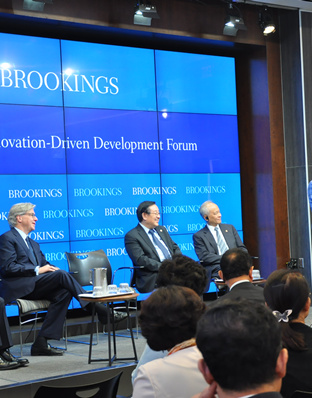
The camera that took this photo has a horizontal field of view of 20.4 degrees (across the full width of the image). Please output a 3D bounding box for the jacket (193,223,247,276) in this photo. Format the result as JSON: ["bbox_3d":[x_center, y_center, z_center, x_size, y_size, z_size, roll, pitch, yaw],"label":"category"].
[{"bbox_3d":[0.681,0.564,9.211,0.540,0.620,0.460,-2,-2,-32],"label":"jacket"}]

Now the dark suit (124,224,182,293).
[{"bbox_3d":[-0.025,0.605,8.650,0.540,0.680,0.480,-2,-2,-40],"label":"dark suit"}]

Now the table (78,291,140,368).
[{"bbox_3d":[-0.349,1.031,6.811,0.470,0.510,0.470,-3,-1,0],"label":"table"}]

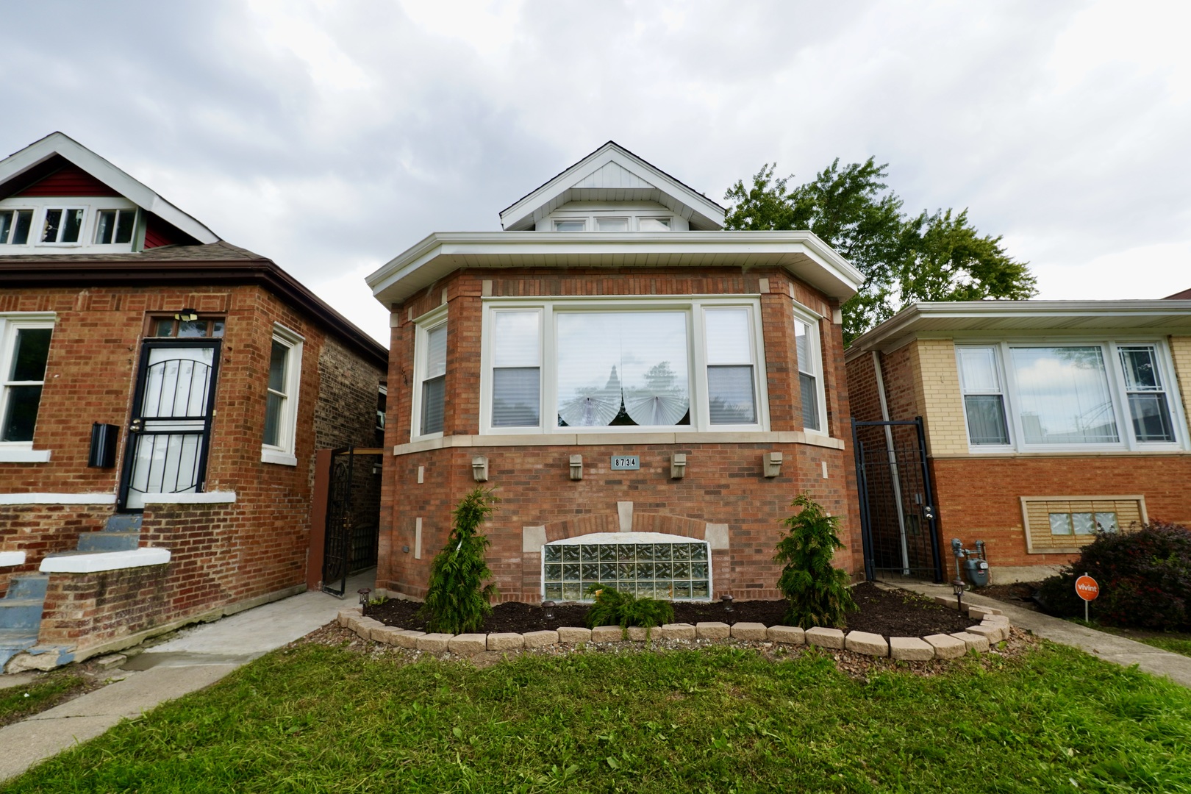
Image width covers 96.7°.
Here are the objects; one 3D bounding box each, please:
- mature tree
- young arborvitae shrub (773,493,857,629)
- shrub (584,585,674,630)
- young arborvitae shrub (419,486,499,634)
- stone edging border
[{"bbox_3d":[11.655,-2.636,21.085,12.500,15.200,11.000,-1,-11,-1],"label":"mature tree"},{"bbox_3d":[2.014,1.476,4.928,0.720,1.160,0.700,-1,-11,-1],"label":"young arborvitae shrub"},{"bbox_3d":[0.305,1.893,4.816,0.820,0.330,0.720,-1,-11,-1],"label":"shrub"},{"bbox_3d":[-1.267,1.465,4.920,0.680,1.240,0.660,-1,-11,-1],"label":"young arborvitae shrub"},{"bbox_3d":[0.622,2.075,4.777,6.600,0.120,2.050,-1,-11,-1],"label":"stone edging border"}]

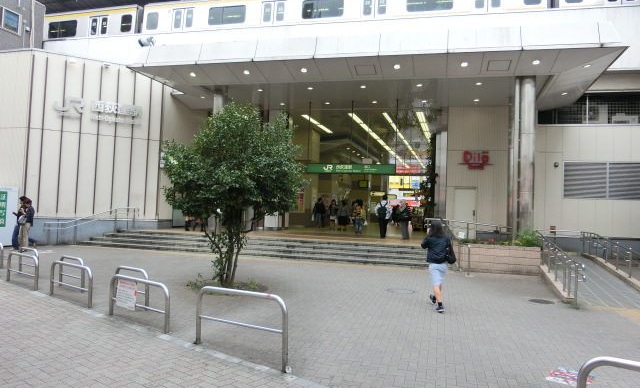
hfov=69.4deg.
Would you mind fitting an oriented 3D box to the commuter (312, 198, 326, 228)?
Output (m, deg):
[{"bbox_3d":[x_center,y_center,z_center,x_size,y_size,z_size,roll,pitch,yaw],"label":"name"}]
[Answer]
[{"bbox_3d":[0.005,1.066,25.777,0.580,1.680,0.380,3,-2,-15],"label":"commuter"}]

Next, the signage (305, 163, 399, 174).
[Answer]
[{"bbox_3d":[1.225,-0.967,17.808,3.520,0.400,0.180,2,-2,13],"label":"signage"}]

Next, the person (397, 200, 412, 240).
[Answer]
[{"bbox_3d":[3.469,1.044,18.735,0.560,1.620,0.420,2,-2,-6],"label":"person"}]

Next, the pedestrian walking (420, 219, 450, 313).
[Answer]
[{"bbox_3d":[1.994,1.220,7.914,0.500,1.570,0.460,2,-3,-9],"label":"pedestrian walking"}]

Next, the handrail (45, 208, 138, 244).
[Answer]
[{"bbox_3d":[-8.909,1.234,18.071,3.330,1.460,0.100,4,-3,-30],"label":"handrail"}]

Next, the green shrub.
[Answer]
[{"bbox_3d":[6.367,1.363,14.000,0.700,0.580,0.620,1,-3,14],"label":"green shrub"}]

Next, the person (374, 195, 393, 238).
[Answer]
[{"bbox_3d":[2.534,0.898,18.379,0.620,1.740,0.420,2,-2,0],"label":"person"}]

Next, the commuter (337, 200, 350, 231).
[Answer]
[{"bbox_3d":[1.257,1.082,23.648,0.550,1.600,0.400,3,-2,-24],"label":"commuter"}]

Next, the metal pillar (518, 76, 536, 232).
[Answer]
[{"bbox_3d":[6.406,-0.855,14.106,0.460,5.250,0.460,2,-2,13],"label":"metal pillar"}]

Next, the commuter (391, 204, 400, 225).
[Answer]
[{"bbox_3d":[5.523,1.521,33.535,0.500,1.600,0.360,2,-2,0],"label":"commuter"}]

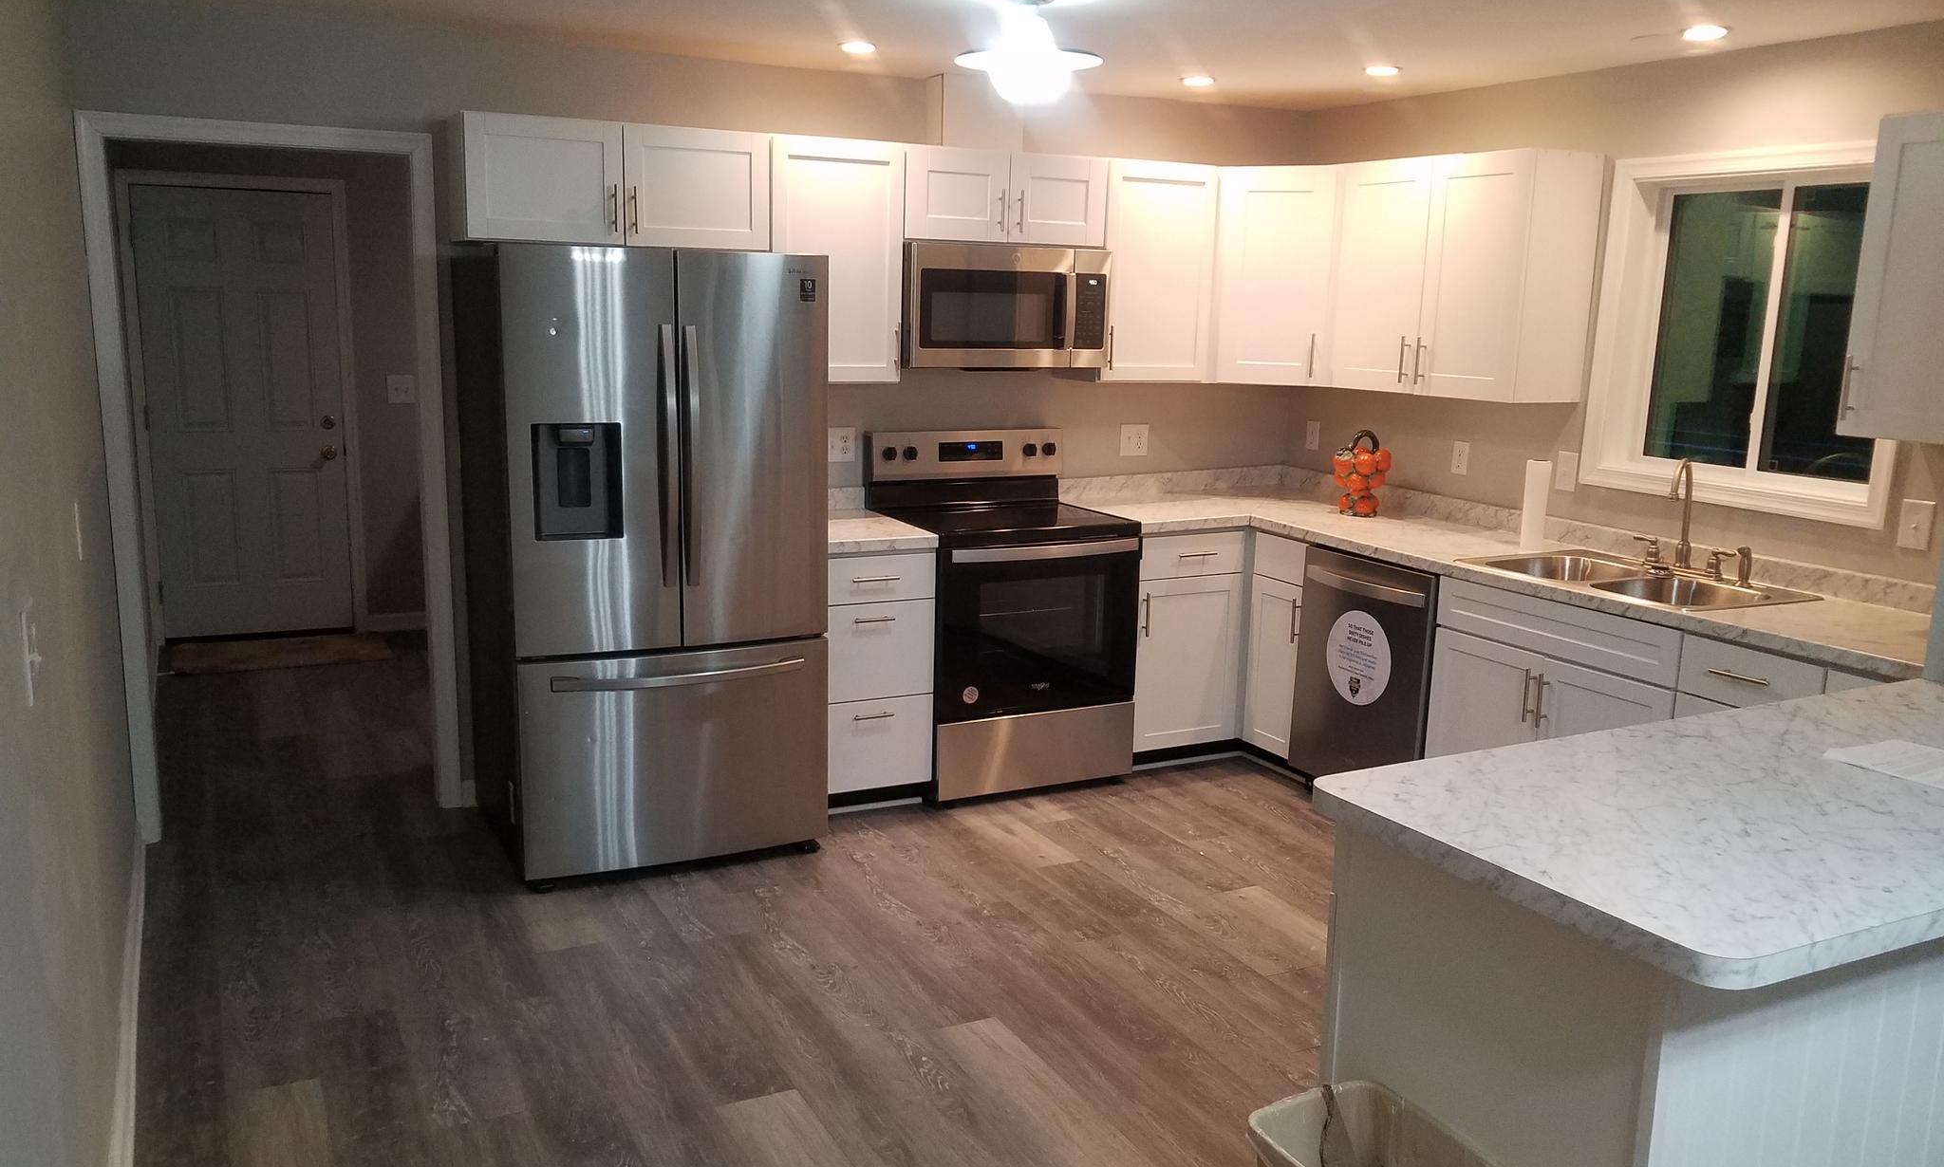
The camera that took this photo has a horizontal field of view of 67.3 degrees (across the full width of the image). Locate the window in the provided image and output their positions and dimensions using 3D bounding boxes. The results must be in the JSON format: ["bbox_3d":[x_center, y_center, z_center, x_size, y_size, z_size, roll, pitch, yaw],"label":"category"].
[{"bbox_3d":[2.232,-0.731,4.216,0.100,1.012,0.981,-4,12,-27],"label":"window"}]

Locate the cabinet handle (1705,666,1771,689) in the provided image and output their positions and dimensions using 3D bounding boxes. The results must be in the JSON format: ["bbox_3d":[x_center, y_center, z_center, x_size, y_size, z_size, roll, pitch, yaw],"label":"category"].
[{"bbox_3d":[1.845,0.227,3.501,0.035,0.013,0.160,-4,12,-26],"label":"cabinet handle"}]

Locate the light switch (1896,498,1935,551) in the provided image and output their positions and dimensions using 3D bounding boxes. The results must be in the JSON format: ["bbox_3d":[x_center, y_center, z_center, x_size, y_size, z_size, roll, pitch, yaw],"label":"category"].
[{"bbox_3d":[2.418,-0.150,3.737,0.014,0.122,0.081,-4,12,-26],"label":"light switch"}]

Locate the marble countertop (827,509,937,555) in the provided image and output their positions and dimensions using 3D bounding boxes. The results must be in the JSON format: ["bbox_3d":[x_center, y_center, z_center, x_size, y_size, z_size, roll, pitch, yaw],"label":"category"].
[{"bbox_3d":[-0.442,-0.175,4.851,0.434,0.042,0.636,-4,12,-27],"label":"marble countertop"}]

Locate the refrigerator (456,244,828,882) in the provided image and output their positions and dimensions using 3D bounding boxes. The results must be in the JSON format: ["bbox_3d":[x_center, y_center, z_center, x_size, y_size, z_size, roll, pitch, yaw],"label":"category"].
[{"bbox_3d":[-0.996,-0.096,4.413,0.900,1.760,0.865,-4,12,-27],"label":"refrigerator"}]

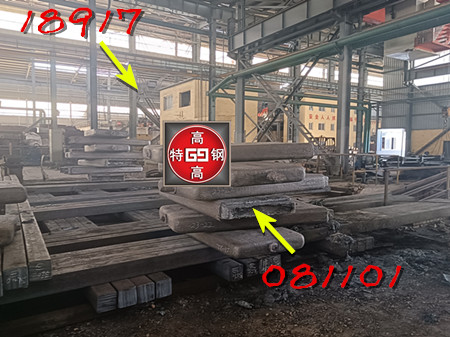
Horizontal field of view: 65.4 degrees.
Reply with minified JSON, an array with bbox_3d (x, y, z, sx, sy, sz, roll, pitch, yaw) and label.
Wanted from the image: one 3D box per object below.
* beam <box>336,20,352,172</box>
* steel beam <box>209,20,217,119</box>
[{"bbox_3d":[5.979,-3.546,17.491,0.450,7.680,0.480,-1,4,-31],"label":"beam"},{"bbox_3d":[-0.934,-5.489,25.296,0.340,10.400,0.340,-1,4,-31],"label":"steel beam"}]

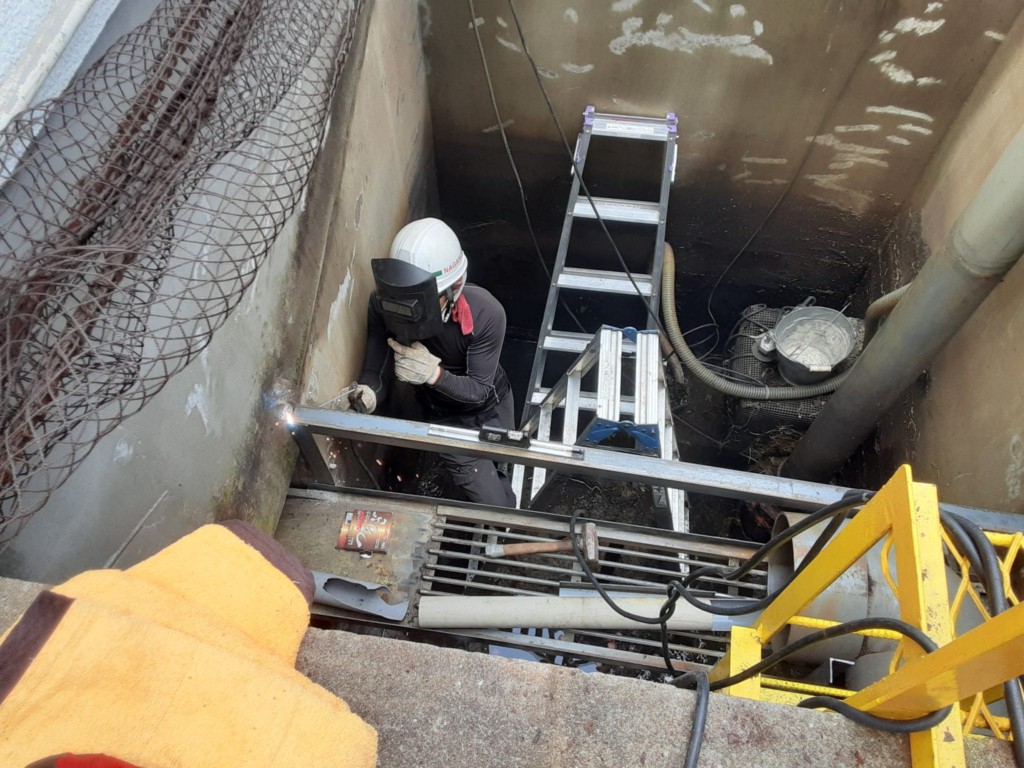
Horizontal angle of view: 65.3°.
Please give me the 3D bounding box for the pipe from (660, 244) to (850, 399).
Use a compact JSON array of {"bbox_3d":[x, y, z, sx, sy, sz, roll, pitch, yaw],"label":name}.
[{"bbox_3d":[1.031,-0.260,3.306,0.920,0.570,0.440,9,61,6],"label":"pipe"}]

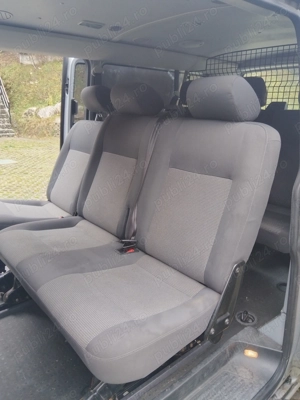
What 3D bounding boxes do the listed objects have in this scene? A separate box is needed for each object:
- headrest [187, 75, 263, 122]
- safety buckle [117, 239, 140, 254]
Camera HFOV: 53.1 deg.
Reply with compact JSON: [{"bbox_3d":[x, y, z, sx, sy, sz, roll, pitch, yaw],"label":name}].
[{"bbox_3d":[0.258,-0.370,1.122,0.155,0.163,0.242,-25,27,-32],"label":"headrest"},{"bbox_3d":[-0.099,0.202,1.301,0.069,0.050,0.064,-12,20,-37],"label":"safety buckle"}]

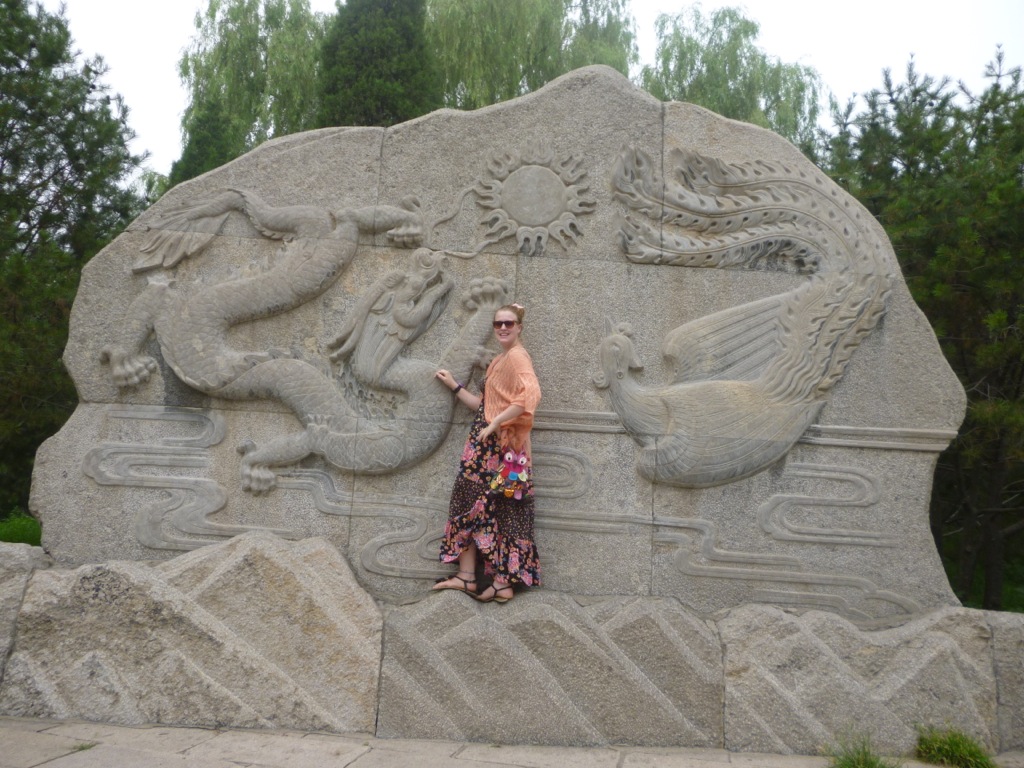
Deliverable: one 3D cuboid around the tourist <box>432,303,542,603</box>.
[{"bbox_3d":[-0.138,0.360,4.694,0.530,1.670,0.530,7,-7,-37],"label":"tourist"}]

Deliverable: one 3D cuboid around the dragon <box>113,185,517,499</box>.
[{"bbox_3d":[-1.220,-0.259,4.892,2.344,1.818,0.200,3,-6,-2],"label":"dragon"}]

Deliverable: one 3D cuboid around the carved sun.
[{"bbox_3d":[0.141,-1.120,5.079,0.758,0.696,0.090,3,-6,-2],"label":"carved sun"}]

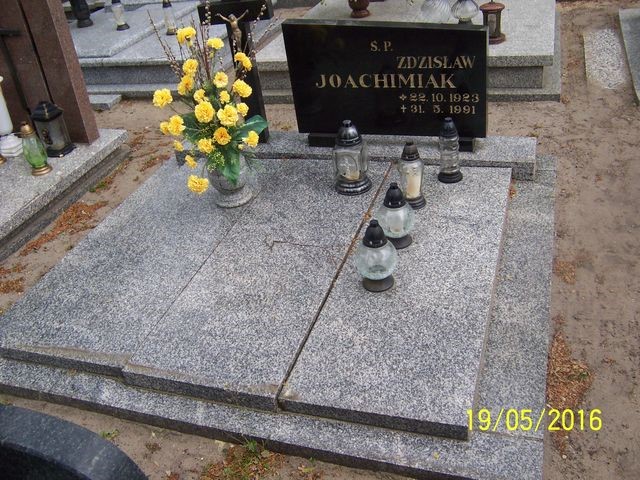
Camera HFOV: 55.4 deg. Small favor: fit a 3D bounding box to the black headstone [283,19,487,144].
[{"bbox_3d":[0.296,-0.695,2.752,0.890,0.571,0.080,6,37,19],"label":"black headstone"}]

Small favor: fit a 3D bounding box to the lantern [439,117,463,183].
[{"bbox_3d":[0.555,-0.387,2.585,0.106,0.274,0.106,6,37,19],"label":"lantern"}]

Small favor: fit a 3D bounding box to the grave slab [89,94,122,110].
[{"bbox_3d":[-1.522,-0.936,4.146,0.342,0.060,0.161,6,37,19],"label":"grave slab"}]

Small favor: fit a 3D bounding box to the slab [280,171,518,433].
[{"bbox_3d":[0.364,0.089,2.223,0.532,0.055,1.424,6,37,19],"label":"slab"}]

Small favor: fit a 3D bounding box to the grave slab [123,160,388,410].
[{"bbox_3d":[-0.139,0.045,2.384,0.520,0.055,1.434,6,37,19],"label":"grave slab"}]

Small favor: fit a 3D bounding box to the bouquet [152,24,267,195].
[{"bbox_3d":[-0.410,-0.523,2.456,0.429,0.610,0.348,6,37,19],"label":"bouquet"}]

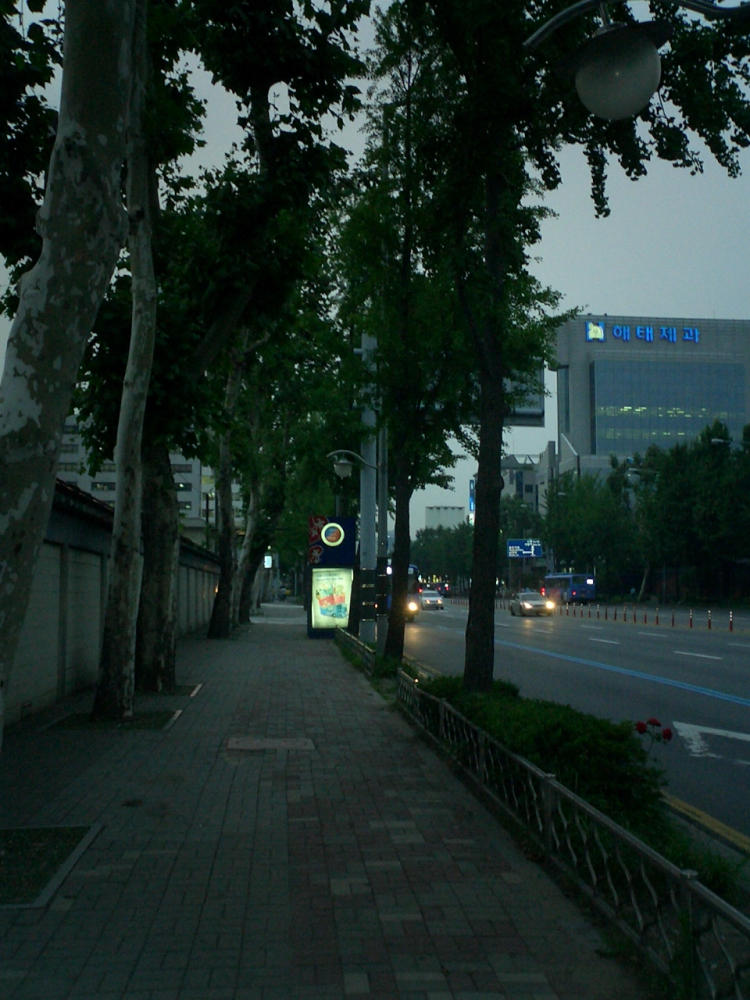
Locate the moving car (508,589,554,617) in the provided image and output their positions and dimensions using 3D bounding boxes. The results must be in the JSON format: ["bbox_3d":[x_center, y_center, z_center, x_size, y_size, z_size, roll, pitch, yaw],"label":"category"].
[{"bbox_3d":[9.588,6.368,65.699,1.800,1.450,4.500,0,-5,-4],"label":"moving car"}]

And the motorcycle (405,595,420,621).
[{"bbox_3d":[1.982,5.649,56.226,0.800,1.380,2.000,0,-5,-5],"label":"motorcycle"}]

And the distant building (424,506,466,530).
[{"bbox_3d":[27.952,19.037,429.895,16.000,36.000,15.000,0,-5,0],"label":"distant building"}]

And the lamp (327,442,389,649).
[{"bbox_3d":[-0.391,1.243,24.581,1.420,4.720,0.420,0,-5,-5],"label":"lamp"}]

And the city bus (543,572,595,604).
[{"bbox_3d":[20.746,9.539,114.604,2.500,3.200,11.000,0,-5,-6],"label":"city bus"}]

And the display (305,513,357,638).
[{"bbox_3d":[-1.331,2.348,32.718,1.500,3.720,0.700,0,-5,-3],"label":"display"}]

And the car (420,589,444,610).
[{"bbox_3d":[4.460,7.838,83.638,1.780,1.480,4.400,0,-5,-3],"label":"car"}]

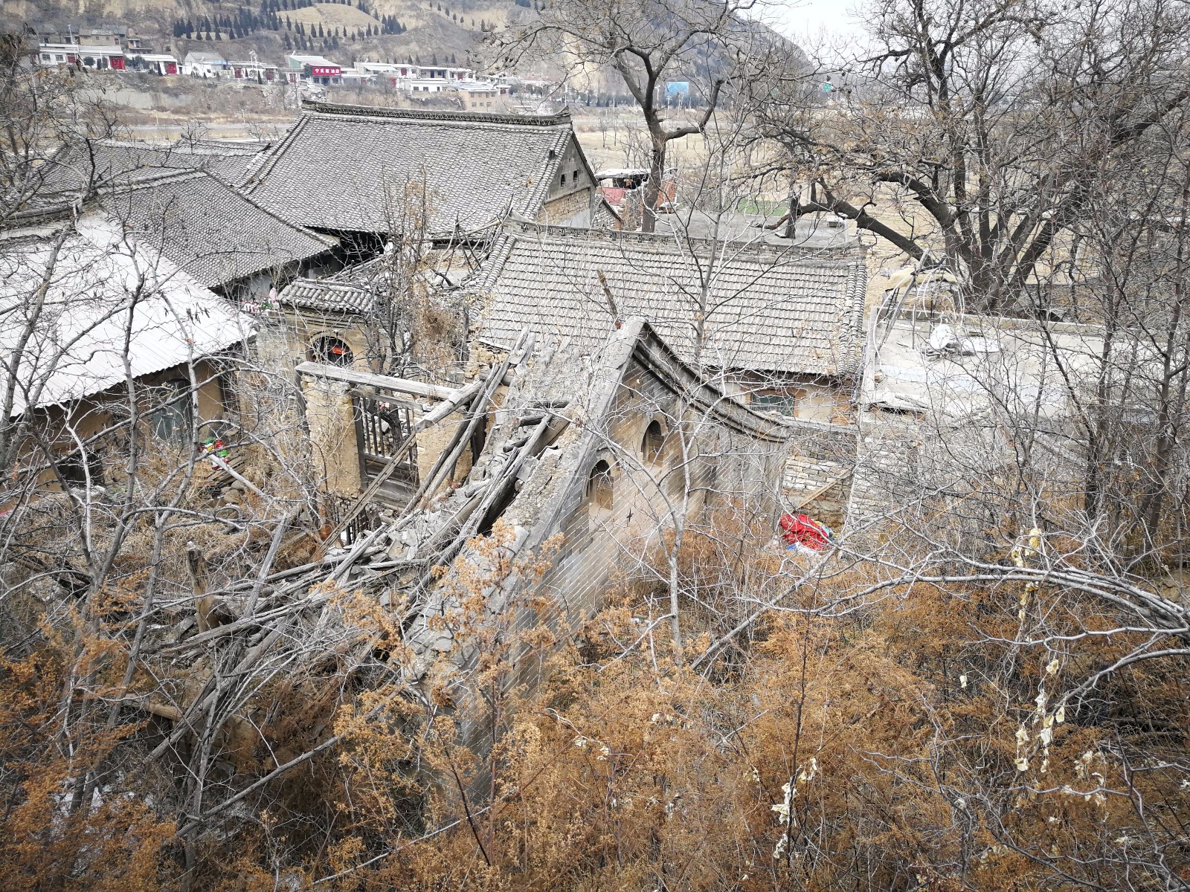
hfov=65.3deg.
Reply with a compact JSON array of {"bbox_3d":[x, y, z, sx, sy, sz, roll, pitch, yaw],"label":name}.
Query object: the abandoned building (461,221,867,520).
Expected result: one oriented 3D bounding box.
[{"bbox_3d":[1.900,-2.500,22.857,8.750,5.400,5.700,7,22,12],"label":"abandoned building"}]

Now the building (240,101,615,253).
[{"bbox_3d":[-6.193,-9.033,34.871,10.500,7.250,10.200,7,22,11],"label":"building"}]

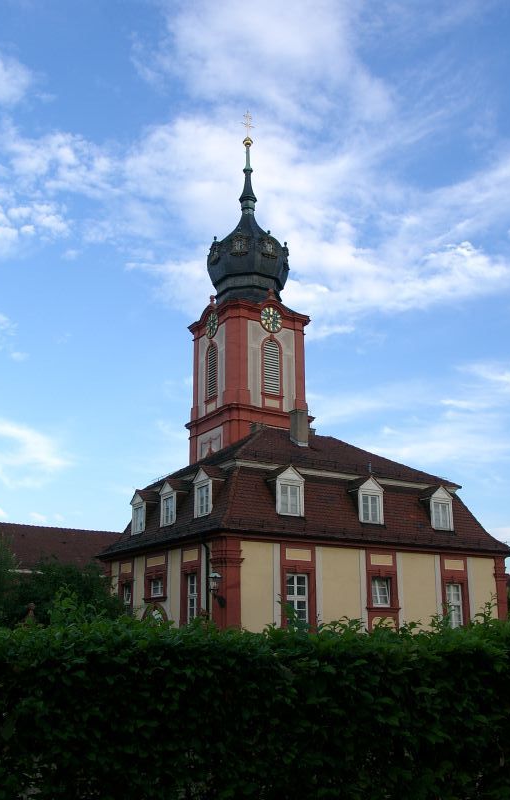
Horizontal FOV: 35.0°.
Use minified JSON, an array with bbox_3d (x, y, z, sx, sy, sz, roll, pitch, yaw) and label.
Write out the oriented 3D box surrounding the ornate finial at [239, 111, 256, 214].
[{"bbox_3d":[-0.627,-20.944,70.865,1.400,10.310,1.400,0,-16,0],"label":"ornate finial"}]

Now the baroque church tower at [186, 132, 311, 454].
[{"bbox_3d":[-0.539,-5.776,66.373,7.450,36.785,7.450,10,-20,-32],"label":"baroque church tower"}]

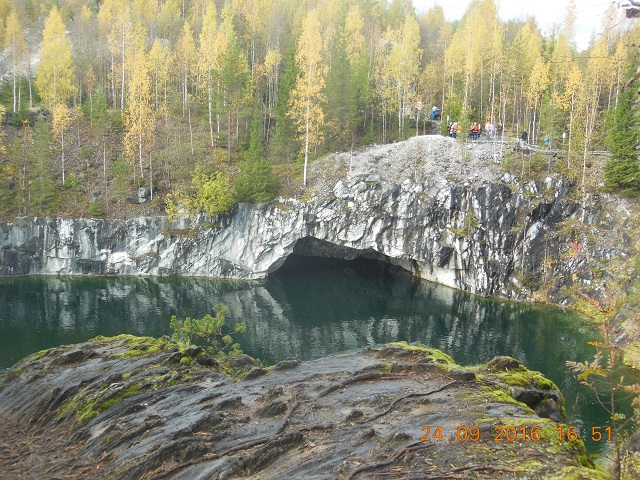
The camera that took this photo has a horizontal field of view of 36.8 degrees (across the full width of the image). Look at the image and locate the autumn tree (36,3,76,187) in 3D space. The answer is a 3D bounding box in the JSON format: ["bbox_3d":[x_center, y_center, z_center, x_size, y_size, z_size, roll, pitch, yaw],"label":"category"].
[{"bbox_3d":[-25.470,-13.820,92.570,4.040,17.140,3.920,-2,9,-15],"label":"autumn tree"}]

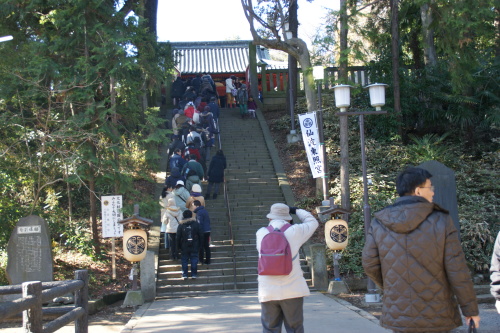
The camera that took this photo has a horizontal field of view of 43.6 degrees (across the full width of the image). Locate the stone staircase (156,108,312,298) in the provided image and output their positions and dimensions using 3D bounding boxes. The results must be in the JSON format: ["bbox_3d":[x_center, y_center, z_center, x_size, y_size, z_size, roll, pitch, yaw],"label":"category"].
[{"bbox_3d":[-1.073,0.193,22.908,3.880,7.596,14.272,-2,-6,-5],"label":"stone staircase"}]

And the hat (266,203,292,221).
[{"bbox_3d":[0.286,0.443,6.100,0.250,0.165,0.280,-3,-7,10],"label":"hat"}]

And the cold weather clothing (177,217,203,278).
[{"bbox_3d":[-1.525,2.042,15.750,0.580,1.550,0.380,-2,-6,-4],"label":"cold weather clothing"}]

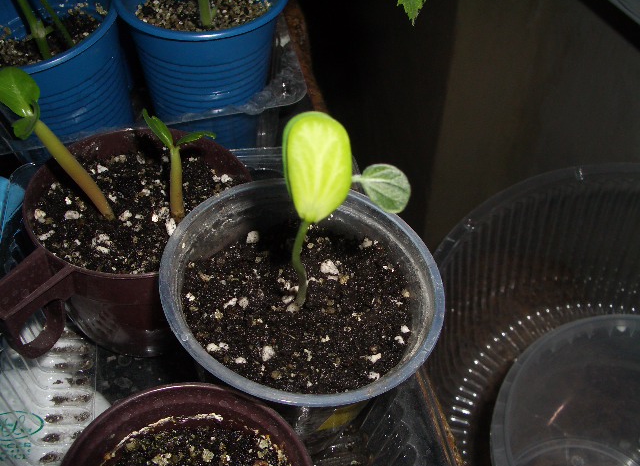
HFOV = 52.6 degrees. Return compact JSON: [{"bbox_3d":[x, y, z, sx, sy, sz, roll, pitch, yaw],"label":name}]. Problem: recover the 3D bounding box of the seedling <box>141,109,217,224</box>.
[{"bbox_3d":[-0.044,-0.021,0.207,0.021,0.043,0.011,-5,47,-12],"label":"seedling"}]

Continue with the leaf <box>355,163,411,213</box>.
[{"bbox_3d":[0.016,-0.011,0.160,0.013,0.004,0.012,13,89,5],"label":"leaf"}]

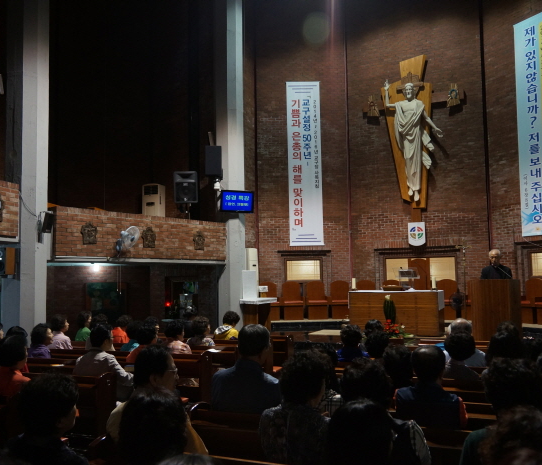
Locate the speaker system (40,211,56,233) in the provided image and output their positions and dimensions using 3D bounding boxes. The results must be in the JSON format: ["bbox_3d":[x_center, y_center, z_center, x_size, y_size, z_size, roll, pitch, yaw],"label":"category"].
[{"bbox_3d":[-3.547,-0.159,8.650,0.160,0.330,0.170,14,3,27],"label":"speaker system"}]

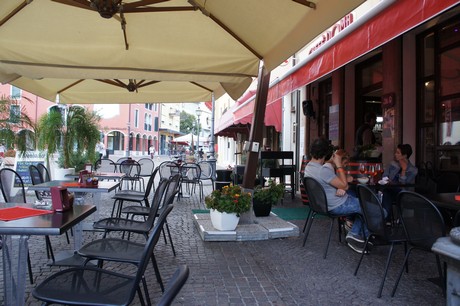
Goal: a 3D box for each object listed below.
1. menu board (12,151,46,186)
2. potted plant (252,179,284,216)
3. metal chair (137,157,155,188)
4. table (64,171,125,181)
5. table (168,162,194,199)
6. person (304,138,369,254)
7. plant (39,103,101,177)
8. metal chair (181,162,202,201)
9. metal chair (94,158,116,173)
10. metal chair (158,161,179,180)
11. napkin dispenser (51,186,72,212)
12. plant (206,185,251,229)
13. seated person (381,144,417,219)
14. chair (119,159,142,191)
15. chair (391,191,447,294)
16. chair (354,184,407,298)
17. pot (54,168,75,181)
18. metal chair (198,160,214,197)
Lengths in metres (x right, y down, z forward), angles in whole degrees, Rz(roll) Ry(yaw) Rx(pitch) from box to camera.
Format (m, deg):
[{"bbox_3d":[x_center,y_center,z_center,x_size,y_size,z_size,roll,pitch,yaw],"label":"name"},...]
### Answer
[{"bbox_3d":[-4.620,0.473,8.000,0.730,1.050,0.520,1,0,-5],"label":"menu board"},{"bbox_3d":[0.640,0.740,5.650,0.500,0.580,0.460,2,0,0],"label":"potted plant"},{"bbox_3d":[-2.090,0.606,8.500,0.490,0.840,0.570,2,0,19],"label":"metal chair"},{"bbox_3d":[-1.880,0.689,4.990,0.750,0.740,0.680,1,0,-4],"label":"table"},{"bbox_3d":[-1.180,0.702,8.460,0.700,0.740,0.700,2,0,-6],"label":"table"},{"bbox_3d":[1.250,0.485,3.940,0.720,1.270,0.520,1,0,-17],"label":"person"},{"bbox_3d":[-3.850,-0.055,8.200,1.420,2.140,1.350,1,0,0],"label":"plant"},{"bbox_3d":[-0.895,0.658,7.820,0.490,0.840,0.570,2,0,-5],"label":"metal chair"},{"bbox_3d":[-2.740,0.587,8.050,0.490,0.840,0.570,2,0,14],"label":"metal chair"},{"bbox_3d":[-1.440,0.643,8.200,0.480,0.850,0.600,1,0,6],"label":"metal chair"},{"bbox_3d":[-0.985,0.267,2.060,0.085,0.142,0.140,1,0,9],"label":"napkin dispenser"},{"bbox_3d":[-0.030,0.699,4.580,0.600,0.600,0.580,1,0,0],"label":"plant"},{"bbox_3d":[2.420,0.518,4.950,0.660,1.270,0.500,1,0,-15],"label":"seated person"},{"bbox_3d":[-2.270,0.600,8.000,0.490,0.840,0.570,2,0,0],"label":"chair"},{"bbox_3d":[1.620,0.710,2.660,0.570,0.840,0.490,2,0,-35],"label":"chair"},{"bbox_3d":[1.420,0.706,2.950,0.600,0.850,0.490,1,0,-7],"label":"chair"},{"bbox_3d":[-3.920,0.714,8.200,0.480,0.600,0.480,1,0,0],"label":"pot"},{"bbox_3d":[-0.660,0.667,8.700,0.490,0.840,0.570,2,0,27],"label":"metal chair"}]

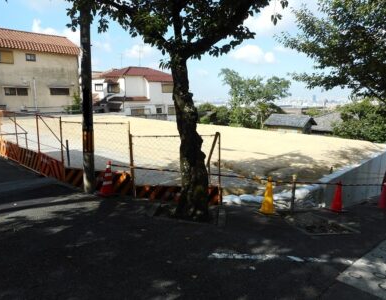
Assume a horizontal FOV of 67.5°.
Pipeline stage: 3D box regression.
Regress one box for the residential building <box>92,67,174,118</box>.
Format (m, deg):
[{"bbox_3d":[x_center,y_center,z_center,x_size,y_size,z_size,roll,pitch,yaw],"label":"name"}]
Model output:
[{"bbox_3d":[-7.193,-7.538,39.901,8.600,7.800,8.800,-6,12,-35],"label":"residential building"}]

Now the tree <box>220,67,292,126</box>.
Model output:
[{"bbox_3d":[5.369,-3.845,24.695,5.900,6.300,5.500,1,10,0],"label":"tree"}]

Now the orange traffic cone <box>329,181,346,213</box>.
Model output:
[{"bbox_3d":[3.279,1.039,6.474,0.330,0.690,0.330,1,10,0],"label":"orange traffic cone"}]

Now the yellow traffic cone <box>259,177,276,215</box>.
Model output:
[{"bbox_3d":[1.425,0.848,5.430,0.330,0.690,0.330,1,10,0],"label":"yellow traffic cone"}]

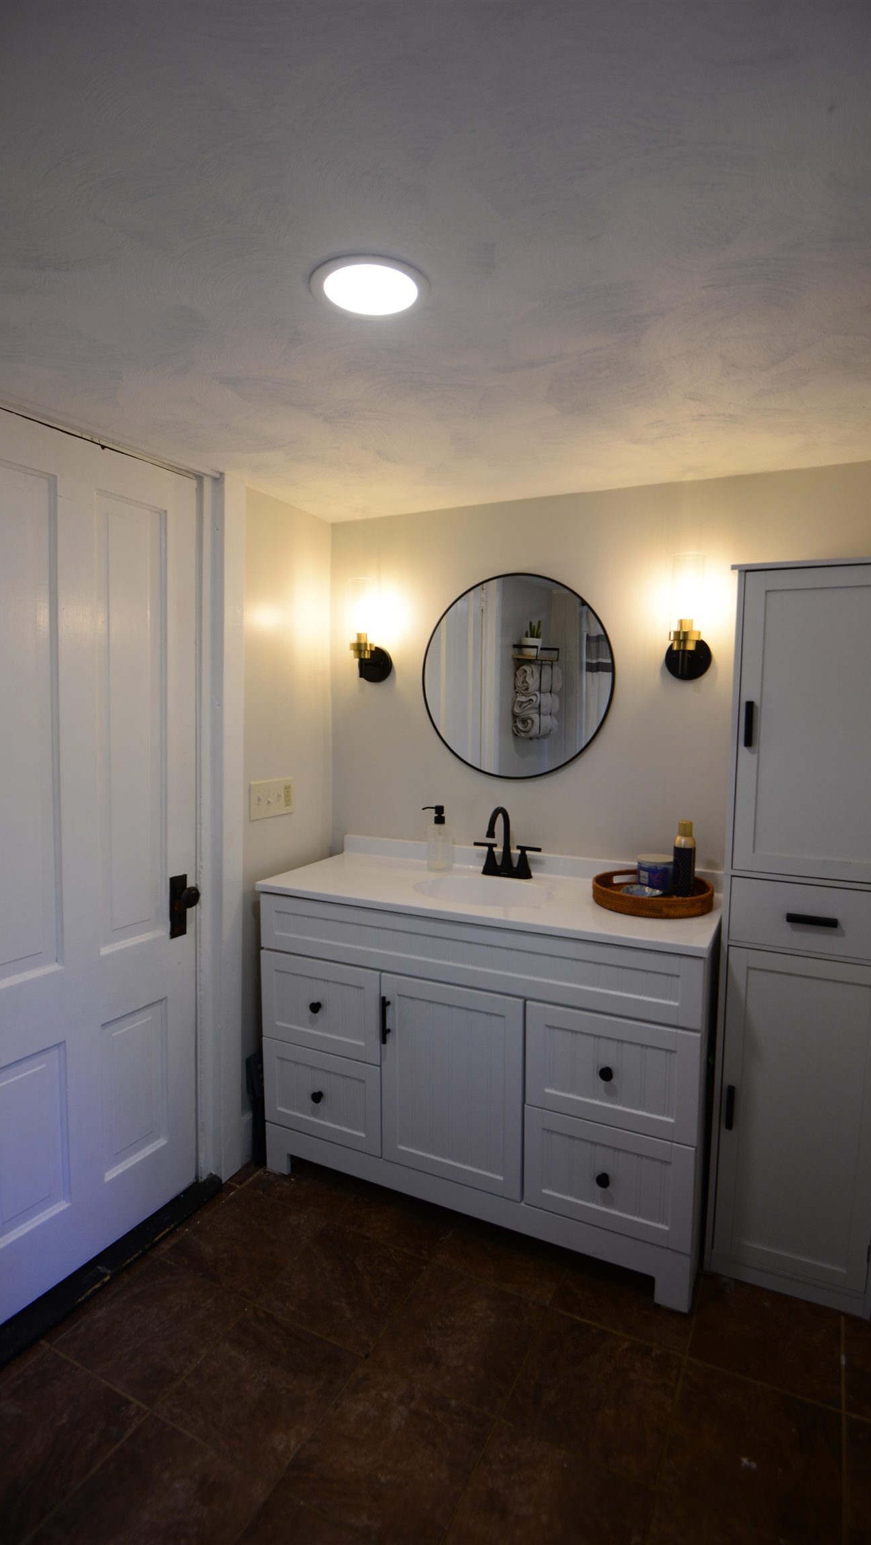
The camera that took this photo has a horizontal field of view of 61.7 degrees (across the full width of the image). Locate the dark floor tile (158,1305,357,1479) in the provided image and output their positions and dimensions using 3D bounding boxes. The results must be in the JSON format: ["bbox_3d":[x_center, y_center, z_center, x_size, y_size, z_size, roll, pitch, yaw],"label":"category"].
[{"bbox_3d":[-0.354,1.280,1.522,0.305,0.012,0.303,3,6,26],"label":"dark floor tile"}]

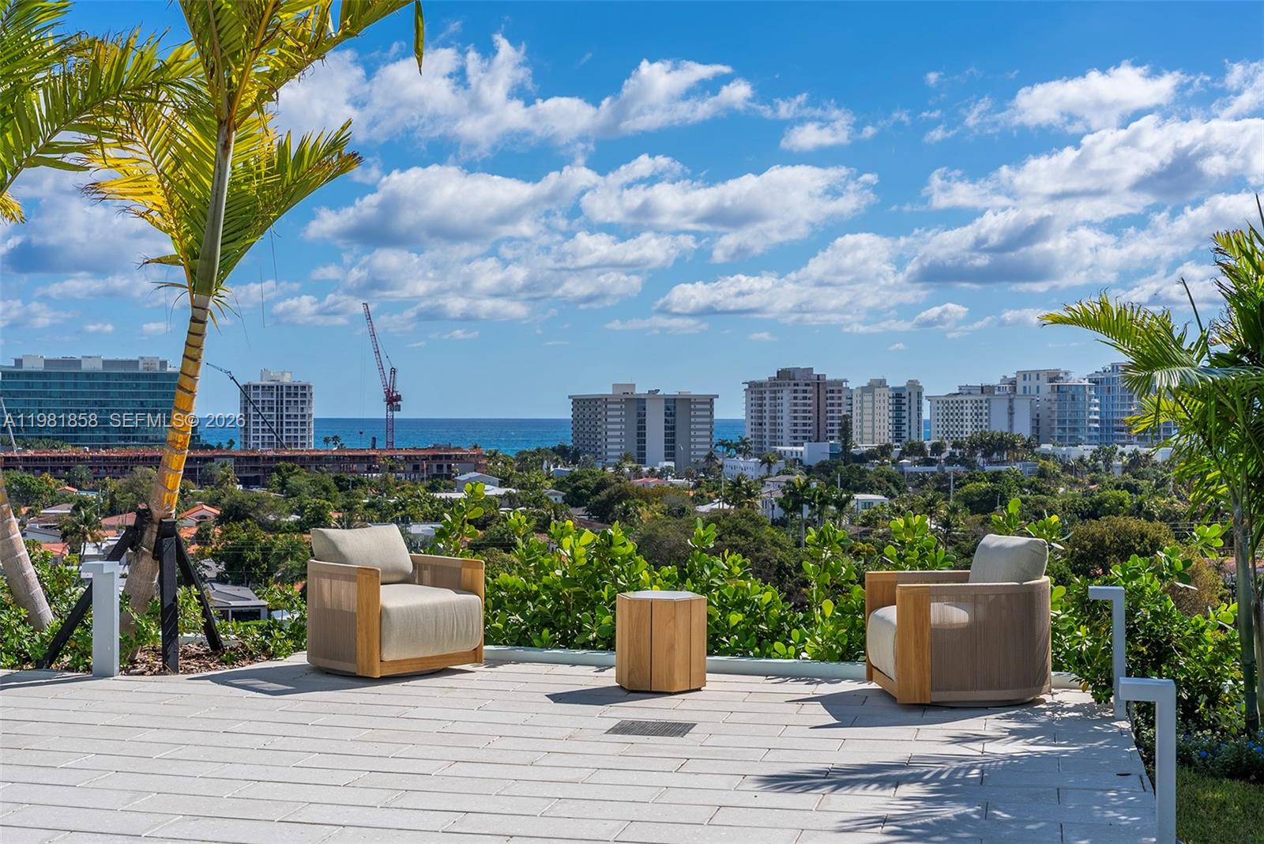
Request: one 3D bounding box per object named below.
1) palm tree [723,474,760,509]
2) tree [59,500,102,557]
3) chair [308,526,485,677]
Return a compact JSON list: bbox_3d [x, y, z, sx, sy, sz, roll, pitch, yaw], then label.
[{"bbox_3d":[20.808,15.654,320.000,7.000,12.000,7.000,0,0,0],"label":"palm tree"},{"bbox_3d":[-77.730,16.748,238.000,6.000,11.328,6.000,0,0,0],"label":"tree"},{"bbox_3d":[-1.420,1.045,9.950,0.770,0.820,0.820,0,0,-44],"label":"chair"}]

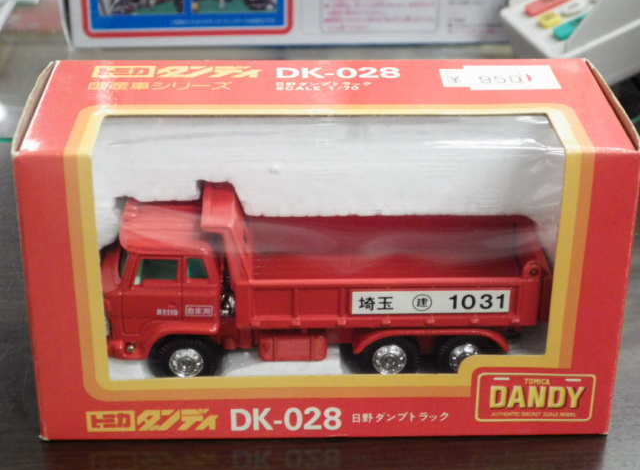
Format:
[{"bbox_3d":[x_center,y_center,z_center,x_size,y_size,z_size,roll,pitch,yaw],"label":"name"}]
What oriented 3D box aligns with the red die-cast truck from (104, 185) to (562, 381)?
[{"bbox_3d":[0.001,0.010,0.327,0.110,0.046,0.035,0,27,-1],"label":"red die-cast truck"}]

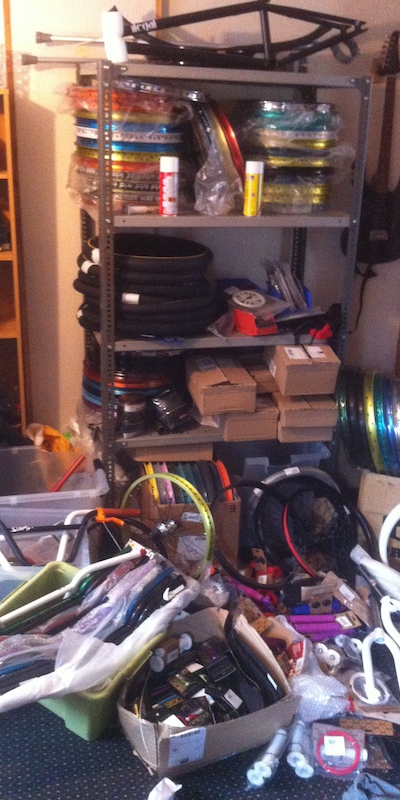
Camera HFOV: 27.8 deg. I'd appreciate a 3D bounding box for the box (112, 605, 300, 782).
[{"bbox_3d":[-0.013,0.842,2.408,0.400,0.170,0.430,-6,20,-22],"label":"box"}]

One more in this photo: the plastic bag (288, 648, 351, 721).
[{"bbox_3d":[0.359,0.866,2.451,0.170,0.120,0.170,2,19,-1],"label":"plastic bag"}]

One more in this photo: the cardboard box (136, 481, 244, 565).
[{"bbox_3d":[-0.065,0.456,3.350,0.385,0.300,0.420,-1,19,-10],"label":"cardboard box"}]

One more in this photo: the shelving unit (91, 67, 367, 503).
[{"bbox_3d":[0.050,-0.266,3.099,0.927,1.833,0.412,-4,20,-18],"label":"shelving unit"}]

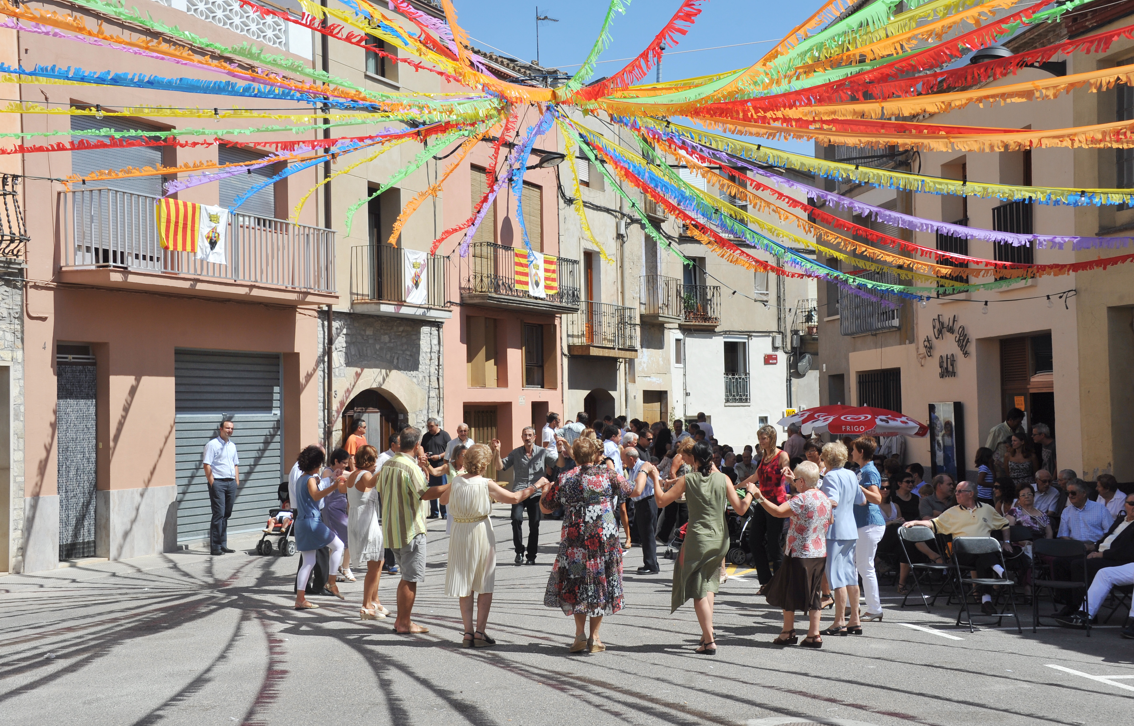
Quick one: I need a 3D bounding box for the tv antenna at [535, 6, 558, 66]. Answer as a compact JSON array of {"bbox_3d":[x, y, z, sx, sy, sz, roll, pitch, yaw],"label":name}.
[{"bbox_3d":[-0.475,-7.765,36.000,0.750,1.460,0.400,1,-2,-38],"label":"tv antenna"}]

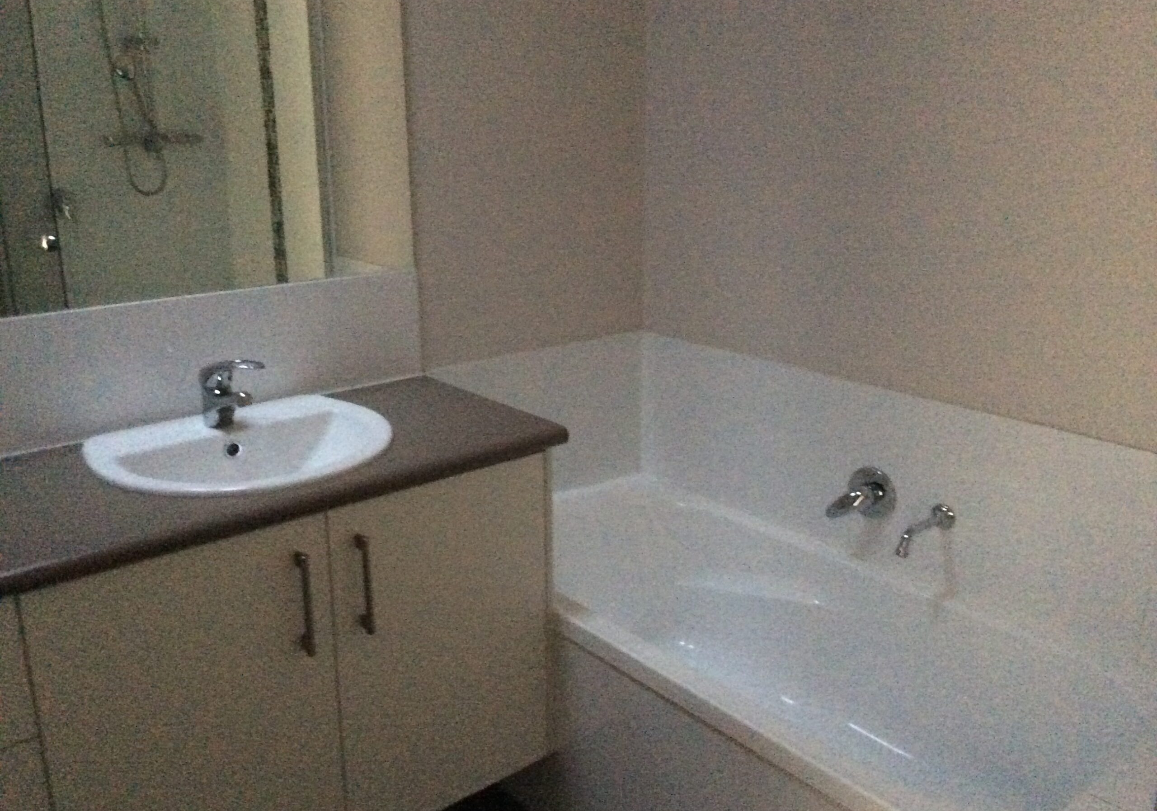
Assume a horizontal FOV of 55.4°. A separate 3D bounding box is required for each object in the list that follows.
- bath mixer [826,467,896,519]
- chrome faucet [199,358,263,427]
[{"bbox_3d":[0.619,0.209,2.437,0.115,0.120,0.120,-14,21,-37],"label":"bath mixer"},{"bbox_3d":[-0.666,-0.023,2.117,0.165,0.138,0.064,15,23,42],"label":"chrome faucet"}]

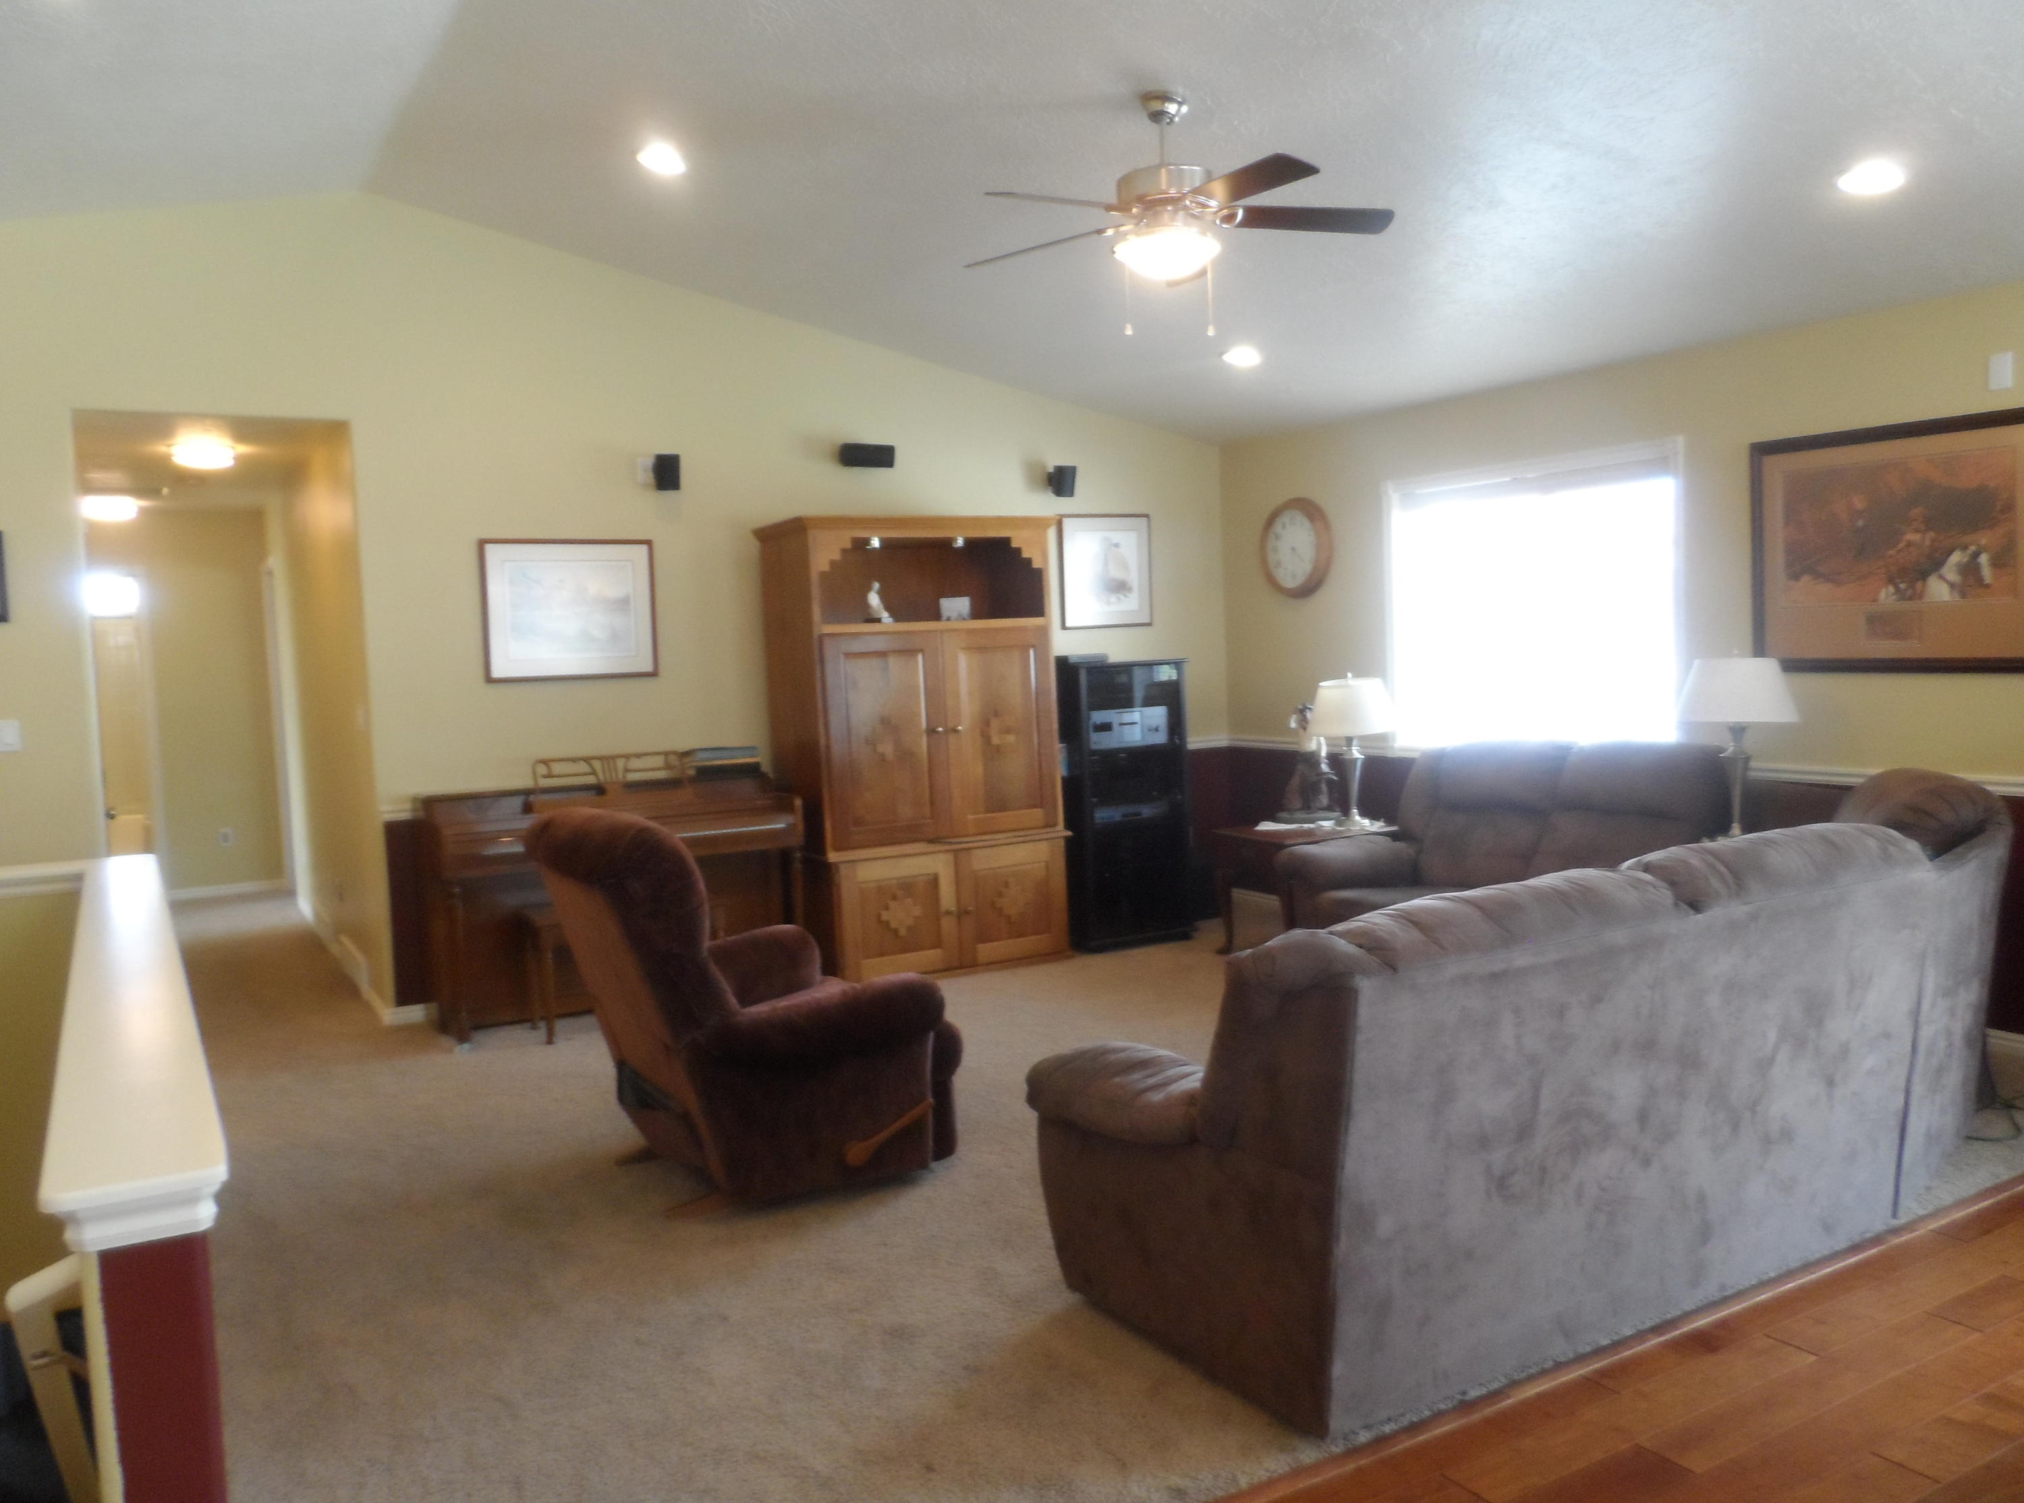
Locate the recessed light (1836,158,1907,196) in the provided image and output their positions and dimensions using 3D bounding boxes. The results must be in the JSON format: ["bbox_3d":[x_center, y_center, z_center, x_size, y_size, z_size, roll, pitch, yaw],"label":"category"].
[{"bbox_3d":[2.362,-1.579,3.856,0.191,0.030,0.191,8,-1,-31],"label":"recessed light"}]

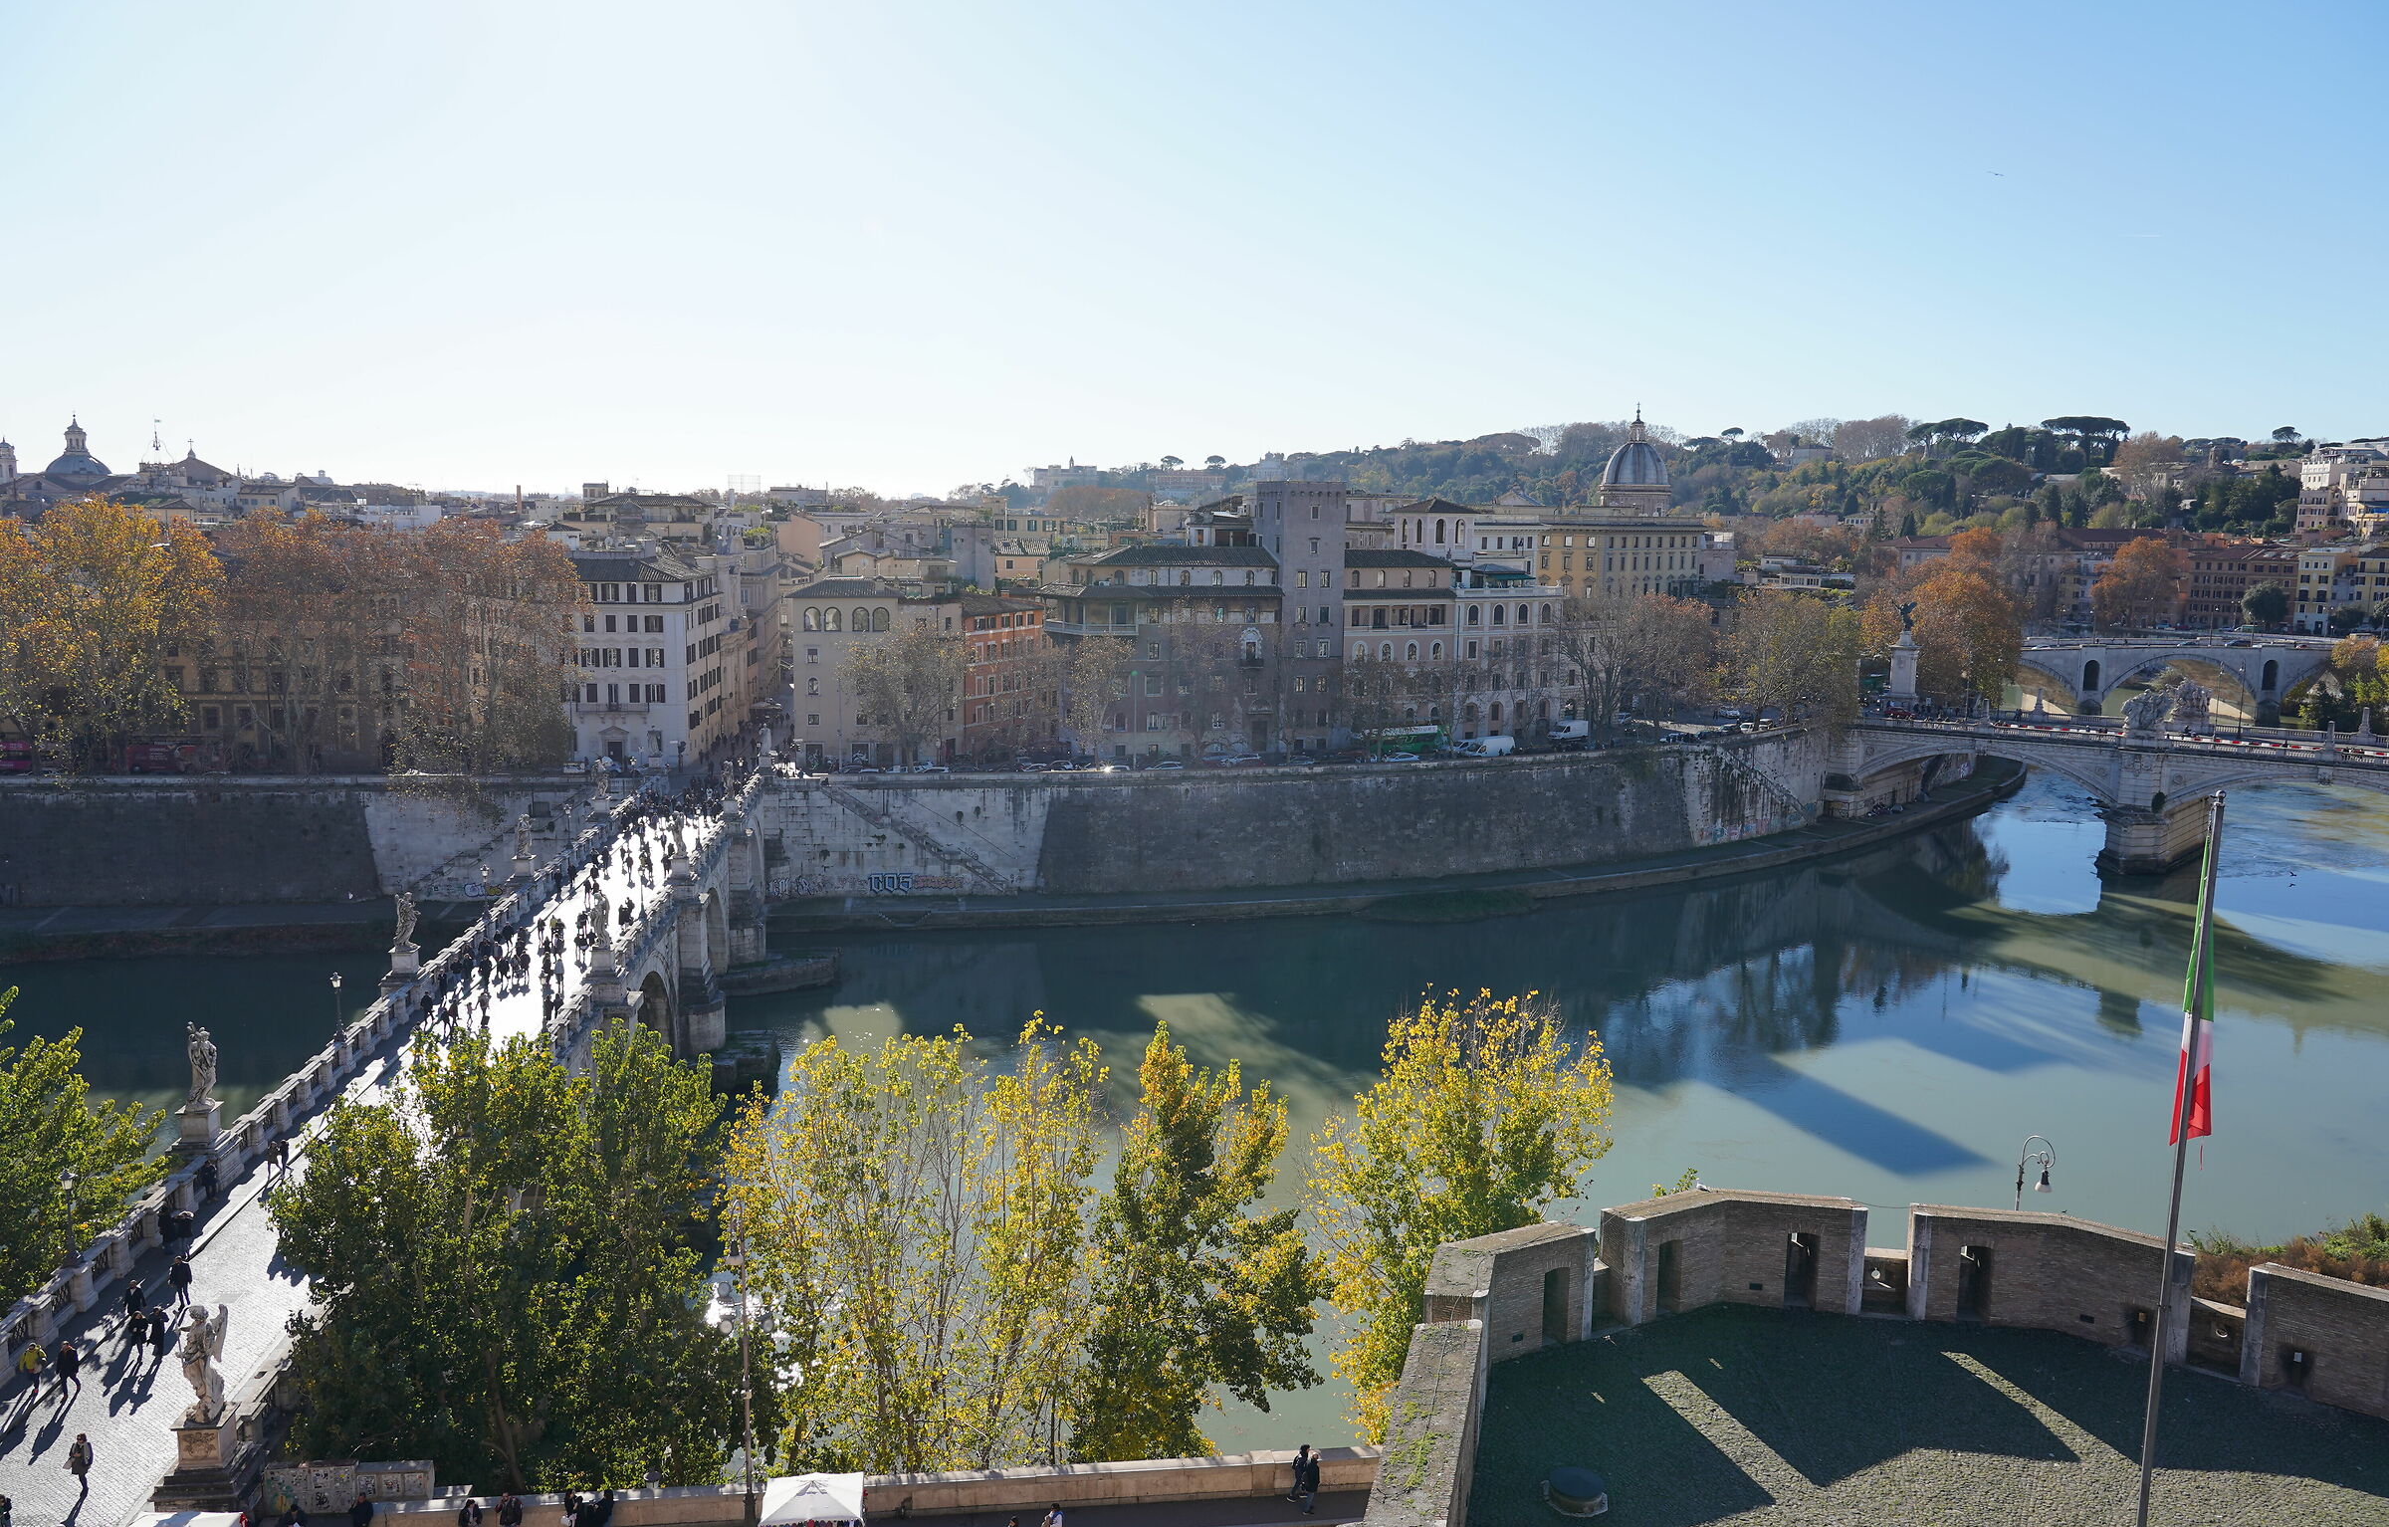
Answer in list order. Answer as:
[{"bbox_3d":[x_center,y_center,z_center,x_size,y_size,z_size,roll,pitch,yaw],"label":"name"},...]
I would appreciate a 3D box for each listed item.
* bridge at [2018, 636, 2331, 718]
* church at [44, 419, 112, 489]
[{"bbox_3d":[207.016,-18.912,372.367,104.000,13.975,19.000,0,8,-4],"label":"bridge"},{"bbox_3d":[-276.620,-77.030,427.610,15.000,16.860,15.000,-5,10,-32],"label":"church"}]

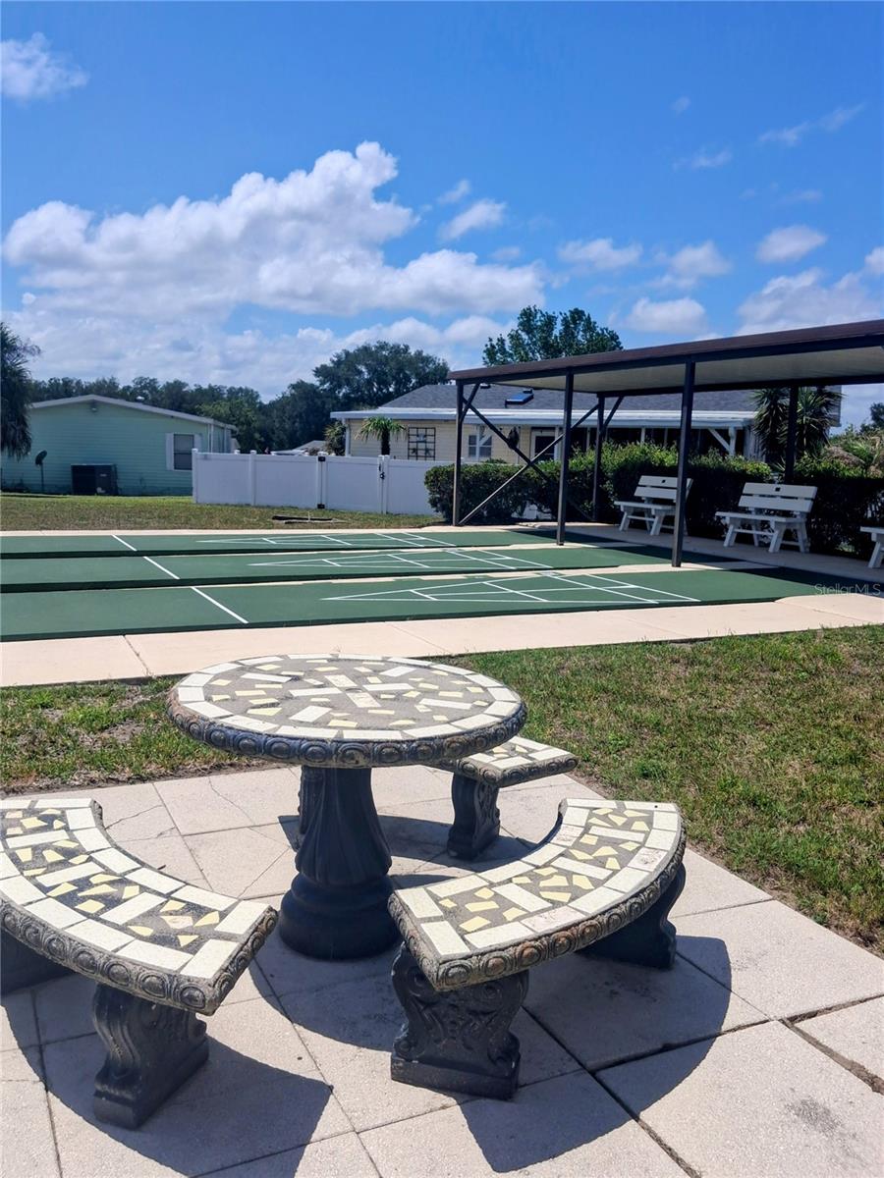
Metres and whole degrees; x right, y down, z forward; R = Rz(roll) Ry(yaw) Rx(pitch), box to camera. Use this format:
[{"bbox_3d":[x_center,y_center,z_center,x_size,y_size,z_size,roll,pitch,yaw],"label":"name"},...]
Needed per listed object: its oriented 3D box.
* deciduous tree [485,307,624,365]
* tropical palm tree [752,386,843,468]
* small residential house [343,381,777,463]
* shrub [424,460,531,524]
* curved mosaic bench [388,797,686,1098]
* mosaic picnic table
[{"bbox_3d":[5.506,-9.669,46.080,7.400,8.800,7.200,2,8,0],"label":"deciduous tree"},{"bbox_3d":[7.322,-2.765,19.101,1.800,3.200,1.800,5,9,20],"label":"tropical palm tree"},{"bbox_3d":[4.768,-4.922,30.407,14.300,3.950,8.800,6,9,23],"label":"small residential house"},{"bbox_3d":[0.694,-1.829,17.269,1.750,1.200,1.150,-2,9,-27],"label":"shrub"},{"bbox_3d":[0.315,0.907,2.433,0.480,0.396,1.207,9,11,37],"label":"curved mosaic bench"},{"bbox_3d":[-0.284,0.660,2.737,1.030,0.750,1.030,2,8,0],"label":"mosaic picnic table"}]

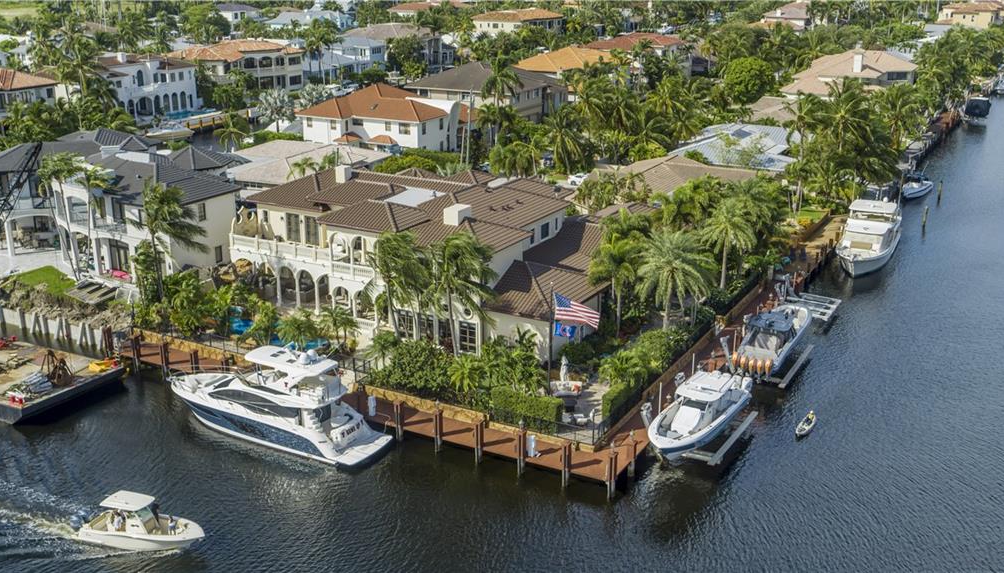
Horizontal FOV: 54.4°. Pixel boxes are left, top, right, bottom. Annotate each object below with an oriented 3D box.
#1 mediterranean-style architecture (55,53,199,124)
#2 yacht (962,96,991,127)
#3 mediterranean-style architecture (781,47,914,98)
[{"bbox_3d":[-69.012,-36.092,176.525,19.000,9.000,21.000,13,24,32],"label":"mediterranean-style architecture"},{"bbox_3d":[87.090,-32.640,177.960,4.000,4.500,11.000,11,22,30],"label":"yacht"},{"bbox_3d":[66.912,-40.279,189.109,24.000,9.600,26.000,11,22,26],"label":"mediterranean-style architecture"}]

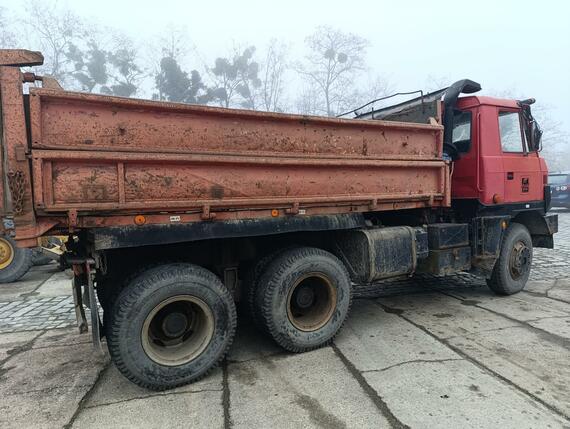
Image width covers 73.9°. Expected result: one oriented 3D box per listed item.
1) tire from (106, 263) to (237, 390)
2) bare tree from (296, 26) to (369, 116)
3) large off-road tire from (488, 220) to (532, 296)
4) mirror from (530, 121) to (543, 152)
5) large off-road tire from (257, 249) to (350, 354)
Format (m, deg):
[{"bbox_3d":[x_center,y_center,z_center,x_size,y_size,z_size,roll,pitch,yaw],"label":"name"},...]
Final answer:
[{"bbox_3d":[-0.955,0.973,3.341,1.070,1.070,0.305,-4,7,-28],"label":"tire"},{"bbox_3d":[5.212,-9.695,38.434,7.000,18.333,6.800,-3,3,6],"label":"bare tree"},{"bbox_3d":[3.359,0.648,5.689,1.070,1.070,0.300,-5,3,-36],"label":"large off-road tire"},{"bbox_3d":[3.739,-1.160,5.638,0.110,0.460,0.200,-4,3,-21],"label":"mirror"},{"bbox_3d":[0.222,0.884,3.976,1.070,1.070,0.305,-4,7,-28],"label":"large off-road tire"}]

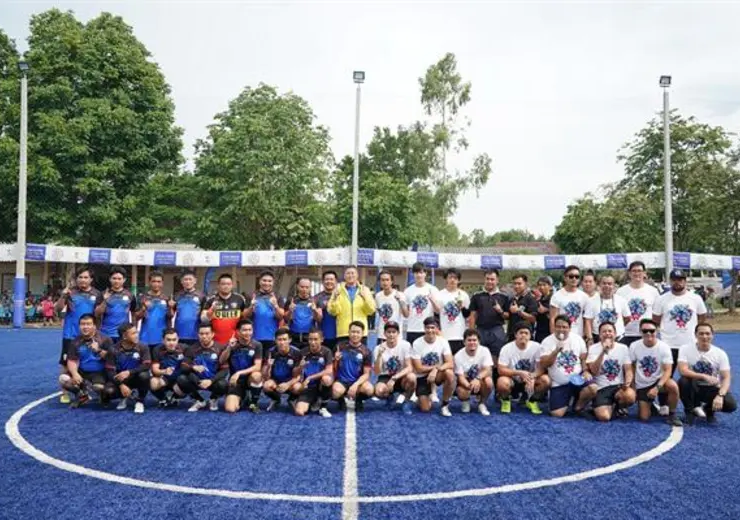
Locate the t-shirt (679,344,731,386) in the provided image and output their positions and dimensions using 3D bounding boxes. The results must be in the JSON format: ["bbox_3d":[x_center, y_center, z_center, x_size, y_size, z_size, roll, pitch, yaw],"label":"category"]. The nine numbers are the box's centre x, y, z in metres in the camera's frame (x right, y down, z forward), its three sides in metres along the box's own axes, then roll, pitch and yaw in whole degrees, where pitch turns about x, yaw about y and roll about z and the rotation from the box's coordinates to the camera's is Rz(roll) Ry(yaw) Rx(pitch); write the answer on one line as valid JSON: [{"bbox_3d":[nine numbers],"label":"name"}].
[{"bbox_3d":[3.832,1.209,6.950,0.530,0.481,0.360,0,-2,25],"label":"t-shirt"}]

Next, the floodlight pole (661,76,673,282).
[{"bbox_3d":[9.410,-1.799,19.130,0.360,8.091,0.350,-1,-2,14],"label":"floodlight pole"}]

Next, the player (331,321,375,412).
[{"bbox_3d":[-0.199,1.275,7.437,0.520,1.064,0.680,0,-2,-1],"label":"player"}]

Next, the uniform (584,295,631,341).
[{"bbox_3d":[3.027,0.755,7.700,0.540,0.650,0.300,0,-2,18],"label":"uniform"}]

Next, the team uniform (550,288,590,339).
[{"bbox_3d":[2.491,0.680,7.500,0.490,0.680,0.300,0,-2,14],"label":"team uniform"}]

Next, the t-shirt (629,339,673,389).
[{"bbox_3d":[3.246,1.198,7.020,0.510,0.580,0.330,0,-2,18],"label":"t-shirt"}]

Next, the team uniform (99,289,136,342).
[{"bbox_3d":[-3.246,0.691,7.829,0.480,0.660,0.280,1,-2,-10],"label":"team uniform"}]

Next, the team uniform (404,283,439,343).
[{"bbox_3d":[0.675,0.714,7.950,0.460,0.840,0.290,0,-2,5],"label":"team uniform"}]

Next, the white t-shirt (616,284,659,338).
[{"bbox_3d":[3.285,0.682,7.450,0.500,0.811,0.310,0,-2,19],"label":"white t-shirt"}]

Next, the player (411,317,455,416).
[{"bbox_3d":[0.755,1.251,7.353,0.524,1.105,0.750,0,-2,0],"label":"player"}]

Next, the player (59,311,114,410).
[{"bbox_3d":[-3.604,1.231,7.623,0.609,1.114,0.700,1,-2,-6],"label":"player"}]

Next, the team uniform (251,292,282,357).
[{"bbox_3d":[-1.317,0.827,7.720,0.430,0.853,0.300,1,-2,-8],"label":"team uniform"}]

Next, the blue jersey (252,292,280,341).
[{"bbox_3d":[-1.335,0.736,7.900,0.420,0.630,0.280,1,-2,-7],"label":"blue jersey"}]

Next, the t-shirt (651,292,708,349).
[{"bbox_3d":[3.648,0.704,7.150,0.560,0.690,0.340,0,-2,20],"label":"t-shirt"}]

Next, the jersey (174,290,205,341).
[{"bbox_3d":[-2.284,0.710,7.720,0.430,0.655,0.280,1,-2,-13],"label":"jersey"}]

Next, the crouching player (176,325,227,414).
[{"bbox_3d":[-2.048,1.284,7.466,0.600,1.027,0.660,1,-2,-12],"label":"crouching player"}]

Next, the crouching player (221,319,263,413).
[{"bbox_3d":[-1.600,1.264,7.470,0.508,1.060,0.680,1,-2,-8],"label":"crouching player"}]

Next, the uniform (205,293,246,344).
[{"bbox_3d":[-1.894,0.773,7.950,0.540,0.695,0.330,1,-2,-15],"label":"uniform"}]

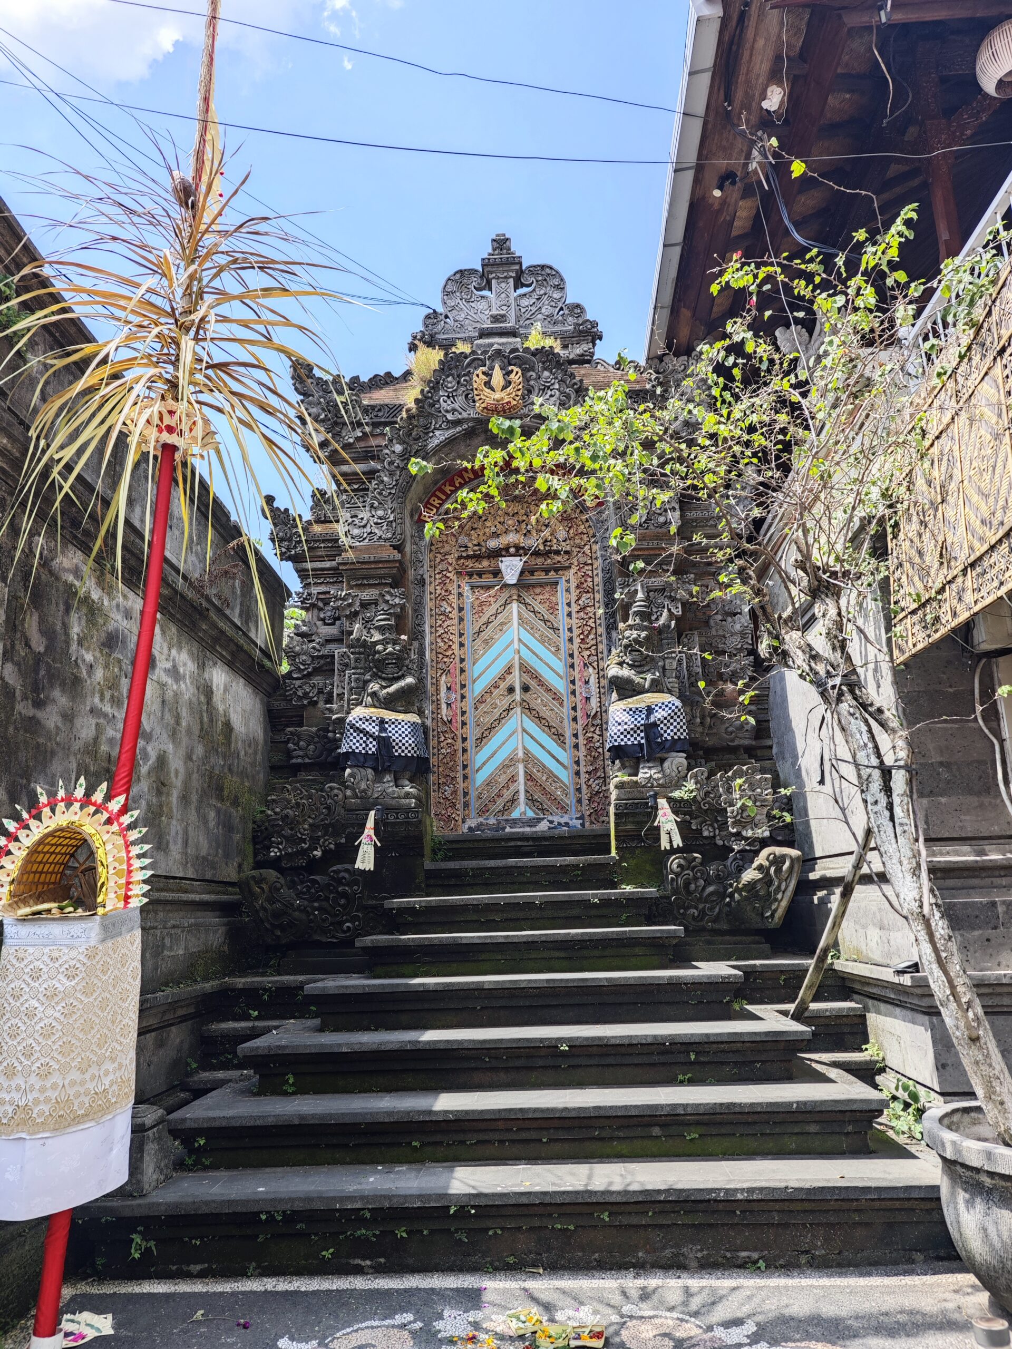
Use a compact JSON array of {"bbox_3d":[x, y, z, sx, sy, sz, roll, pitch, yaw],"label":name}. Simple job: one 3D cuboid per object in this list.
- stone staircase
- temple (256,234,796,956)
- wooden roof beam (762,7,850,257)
[{"bbox_3d":[0.110,1.823,5.209,3.706,1.987,2.822,-2,-15,1],"label":"stone staircase"},{"bbox_3d":[0.045,-0.918,7.683,4.195,6.432,2.112,-2,-15,1],"label":"temple"},{"bbox_3d":[2.005,-3.684,6.261,0.163,0.192,2.400,-3,-15,4],"label":"wooden roof beam"}]

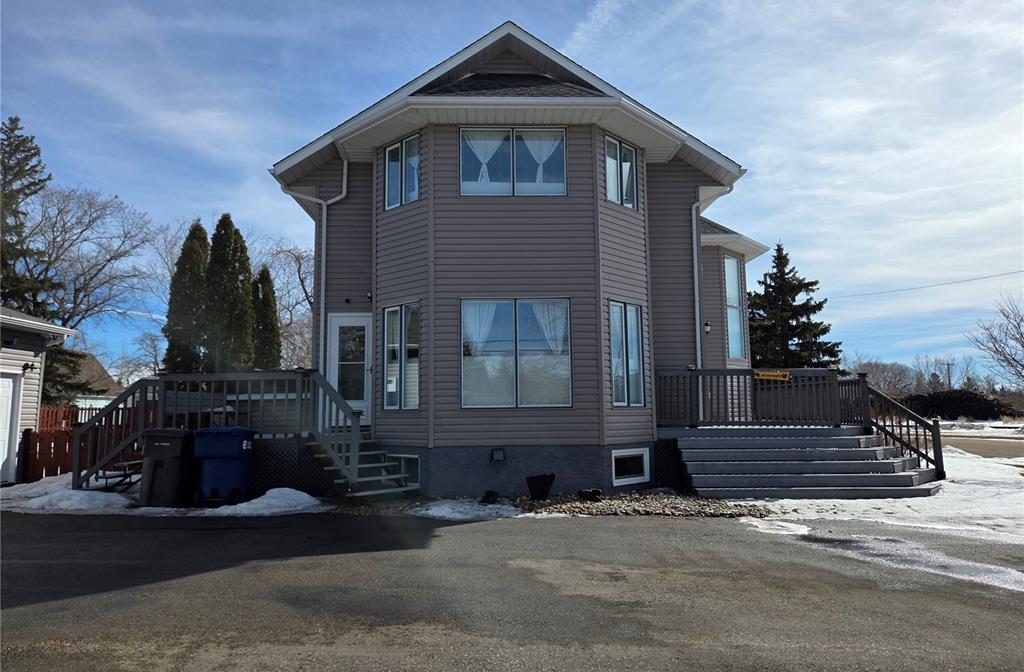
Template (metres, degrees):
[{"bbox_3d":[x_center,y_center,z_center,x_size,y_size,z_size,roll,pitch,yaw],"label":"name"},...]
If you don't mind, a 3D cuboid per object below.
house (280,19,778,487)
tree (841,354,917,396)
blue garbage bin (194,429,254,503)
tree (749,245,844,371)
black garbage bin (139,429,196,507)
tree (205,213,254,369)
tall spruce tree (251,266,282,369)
[{"bbox_3d":[1.287,-1.097,17.239,11.400,8.750,13.200,0,-7,-2],"label":"house"},{"bbox_3d":[45.978,6.472,84.757,9.200,8.200,9.200,-1,-7,0],"label":"tree"},{"bbox_3d":[-4.407,1.980,10.468,0.660,1.120,0.740,0,-7,-10],"label":"blue garbage bin"},{"bbox_3d":[11.003,0.200,27.143,5.000,8.200,5.000,-1,-7,0],"label":"tree"},{"bbox_3d":[-5.247,1.986,10.347,0.620,1.120,0.700,0,-7,-10],"label":"black garbage bin"},{"bbox_3d":[-7.720,0.035,18.630,1.500,7.000,1.500,-1,-7,0],"label":"tree"},{"bbox_3d":[-7.111,0.816,19.344,1.100,5.700,1.100,-1,-7,0],"label":"tall spruce tree"}]

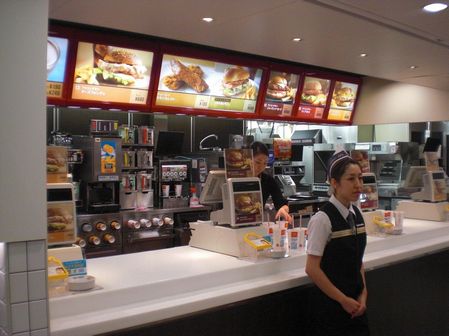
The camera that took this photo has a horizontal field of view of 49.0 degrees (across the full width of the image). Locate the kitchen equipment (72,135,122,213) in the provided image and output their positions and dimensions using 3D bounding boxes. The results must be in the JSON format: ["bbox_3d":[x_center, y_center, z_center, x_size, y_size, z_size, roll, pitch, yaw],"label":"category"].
[{"bbox_3d":[-1.520,0.082,5.905,0.353,0.878,0.520,-1,2,-40],"label":"kitchen equipment"}]

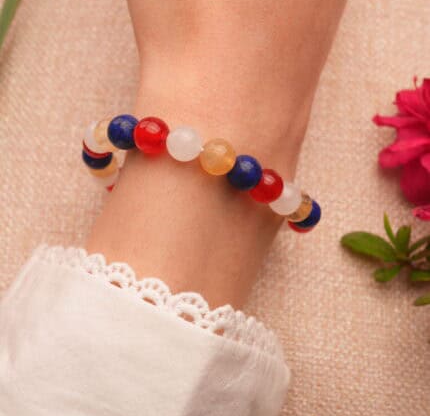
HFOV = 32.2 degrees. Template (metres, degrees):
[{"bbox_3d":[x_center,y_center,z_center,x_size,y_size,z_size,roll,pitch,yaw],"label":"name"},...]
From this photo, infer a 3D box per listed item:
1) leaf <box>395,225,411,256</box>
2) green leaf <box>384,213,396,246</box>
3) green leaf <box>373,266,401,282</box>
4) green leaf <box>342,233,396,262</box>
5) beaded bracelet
[{"bbox_3d":[0.056,0.010,0.225,0.004,0.011,0.002,3,34,2],"label":"leaf"},{"bbox_3d":[0.053,0.006,0.225,0.002,0.004,0.012,-19,116,12],"label":"green leaf"},{"bbox_3d":[0.053,0.020,0.229,0.009,0.002,0.004,-19,76,0],"label":"green leaf"},{"bbox_3d":[0.047,0.011,0.227,0.018,0.003,0.007,17,76,-6],"label":"green leaf"},{"bbox_3d":[-0.004,-0.007,0.203,0.067,0.070,0.011,18,79,6],"label":"beaded bracelet"}]

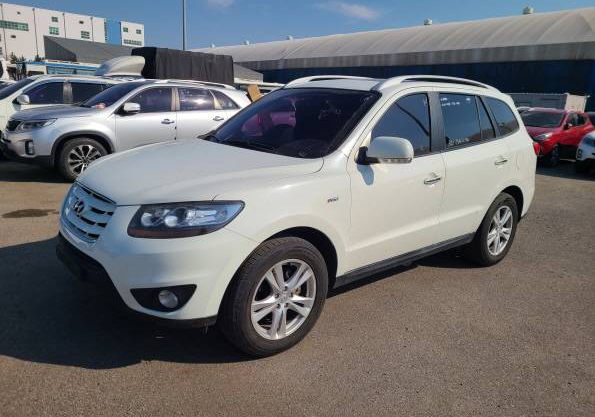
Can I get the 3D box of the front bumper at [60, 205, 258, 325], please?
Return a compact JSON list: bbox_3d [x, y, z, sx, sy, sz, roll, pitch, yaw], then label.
[{"bbox_3d":[-1.075,0.212,2.863,0.770,0.660,1.860,-9,17,-40],"label":"front bumper"}]

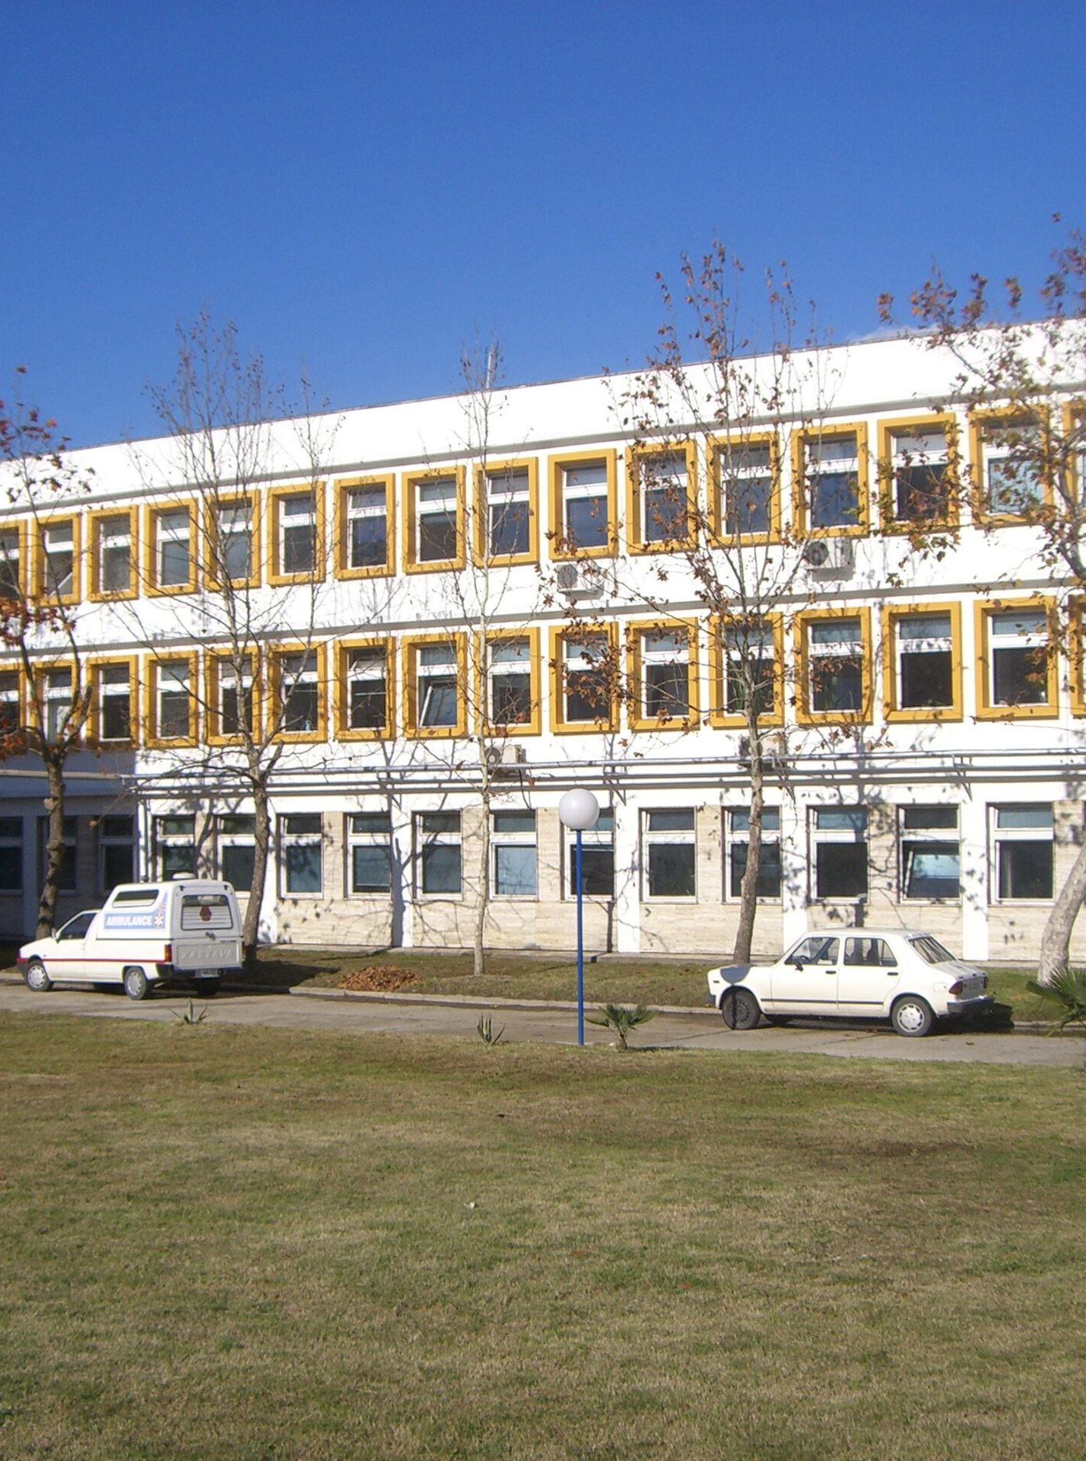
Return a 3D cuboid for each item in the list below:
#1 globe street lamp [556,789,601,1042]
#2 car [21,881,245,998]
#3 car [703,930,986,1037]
[{"bbox_3d":[0.455,2.375,27.225,0.510,3.260,0.510,-1,-2,0],"label":"globe street lamp"},{"bbox_3d":[-7.147,3.559,36.629,4.120,1.920,1.660,-2,-3,36],"label":"car"},{"bbox_3d":[4.213,3.461,29.597,3.830,1.380,1.600,-2,-3,28],"label":"car"}]

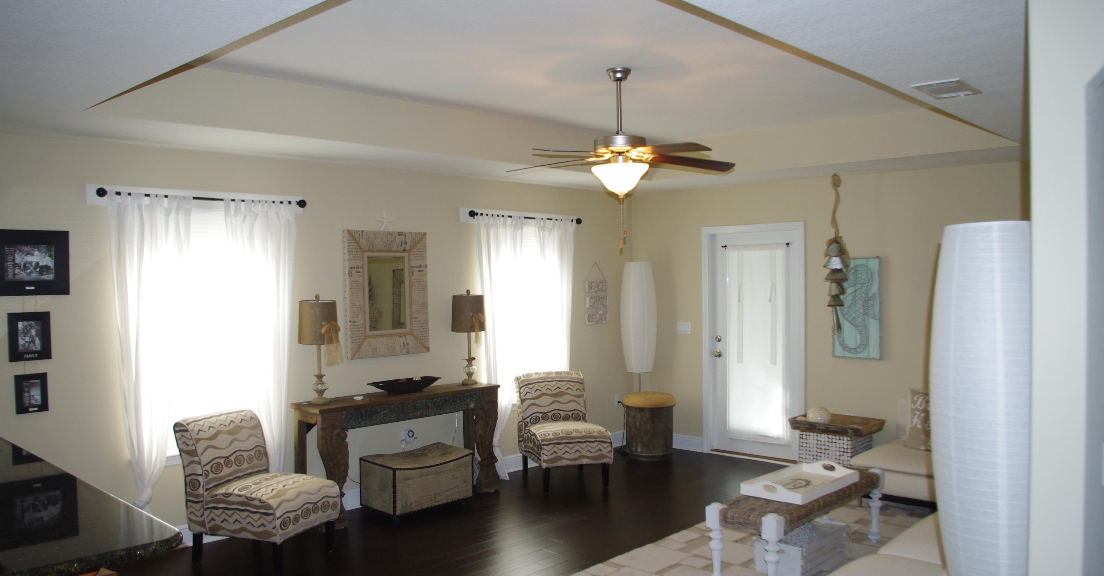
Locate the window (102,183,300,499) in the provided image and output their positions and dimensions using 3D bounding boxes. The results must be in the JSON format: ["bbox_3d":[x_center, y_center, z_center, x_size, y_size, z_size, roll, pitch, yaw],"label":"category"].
[{"bbox_3d":[-2.112,0.340,5.089,0.119,1.789,1.193,0,2,43],"label":"window"}]

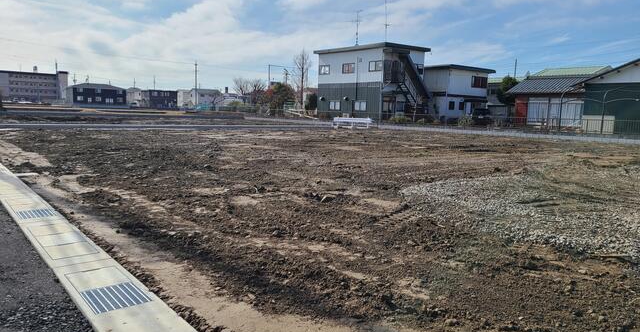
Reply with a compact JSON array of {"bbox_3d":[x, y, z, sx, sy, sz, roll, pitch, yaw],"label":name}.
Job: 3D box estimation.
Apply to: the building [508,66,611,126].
[{"bbox_3d":[20.646,-5.458,38.379,7.200,5.100,8.200,-3,9,-36],"label":"building"}]

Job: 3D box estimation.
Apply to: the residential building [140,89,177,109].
[{"bbox_3d":[-52.486,-21.868,156.707,9.200,5.882,8.500,-3,9,-36],"label":"residential building"}]

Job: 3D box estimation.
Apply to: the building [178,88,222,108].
[{"bbox_3d":[-38.201,-21.538,153.669,13.000,6.272,8.500,-3,9,-36],"label":"building"}]

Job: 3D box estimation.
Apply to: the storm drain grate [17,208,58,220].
[{"bbox_3d":[-3.869,0.678,6.576,0.425,0.045,0.500,-4,9,-39],"label":"storm drain grate"}]

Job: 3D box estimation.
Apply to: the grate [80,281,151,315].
[{"bbox_3d":[-1.651,1.081,3.895,0.425,0.045,0.500,-4,9,-39],"label":"grate"}]

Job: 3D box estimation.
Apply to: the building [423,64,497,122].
[{"bbox_3d":[13.570,-7.739,52.712,7.650,5.657,7.500,-4,9,-38],"label":"building"}]

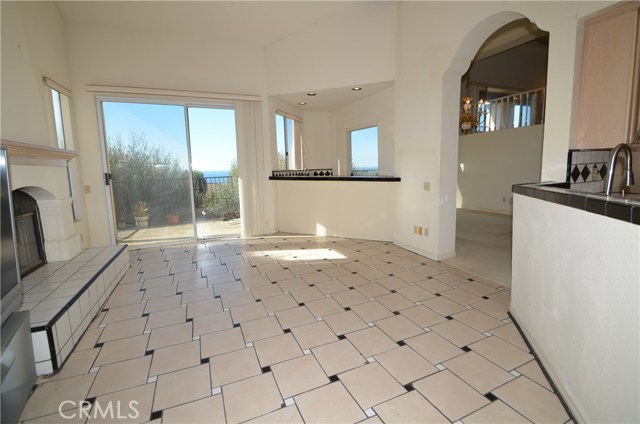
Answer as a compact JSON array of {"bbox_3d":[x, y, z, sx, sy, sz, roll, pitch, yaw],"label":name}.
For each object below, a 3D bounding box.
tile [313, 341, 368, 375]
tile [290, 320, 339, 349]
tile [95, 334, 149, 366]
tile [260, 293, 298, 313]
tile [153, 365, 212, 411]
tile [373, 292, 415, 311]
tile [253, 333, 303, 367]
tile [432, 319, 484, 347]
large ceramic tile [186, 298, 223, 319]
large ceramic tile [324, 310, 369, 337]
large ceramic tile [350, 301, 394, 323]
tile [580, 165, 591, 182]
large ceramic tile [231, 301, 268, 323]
[{"bbox_3d":[0.127,0.964,1.788,0.290,0.010,0.290,-5,9,-26],"label":"tile"},{"bbox_3d":[-0.047,0.947,2.057,0.297,0.010,0.297,-4,9,-25],"label":"tile"},{"bbox_3d":[-1.387,0.977,1.884,0.289,0.010,0.289,-4,9,-23],"label":"tile"},{"bbox_3d":[-0.396,0.891,2.595,0.298,0.010,0.298,-4,9,-24],"label":"tile"},{"bbox_3d":[-0.809,1.032,1.583,0.298,0.010,0.298,-4,9,-24],"label":"tile"},{"bbox_3d":[0.706,0.851,2.533,0.290,0.010,0.290,-5,9,-26],"label":"tile"},{"bbox_3d":[-0.294,0.965,1.881,0.289,0.010,0.289,-4,9,-23],"label":"tile"},{"bbox_3d":[1.065,0.937,2.068,0.297,0.010,0.297,-4,9,-25],"label":"tile"},{"bbox_3d":[-1.074,0.895,2.483,0.297,0.010,0.297,-4,9,-25],"label":"large ceramic tile"},{"bbox_3d":[0.209,0.922,2.225,0.297,0.010,0.297,-4,9,-25],"label":"large ceramic tile"},{"bbox_3d":[0.475,0.906,2.429,0.298,0.010,0.298,-4,9,-24],"label":"large ceramic tile"},{"bbox_3d":[2.395,-0.349,2.400,0.150,0.150,0.010,-4,9,-24],"label":"tile"},{"bbox_3d":[-0.643,0.904,2.396,0.297,0.010,0.297,-4,9,-25],"label":"large ceramic tile"}]

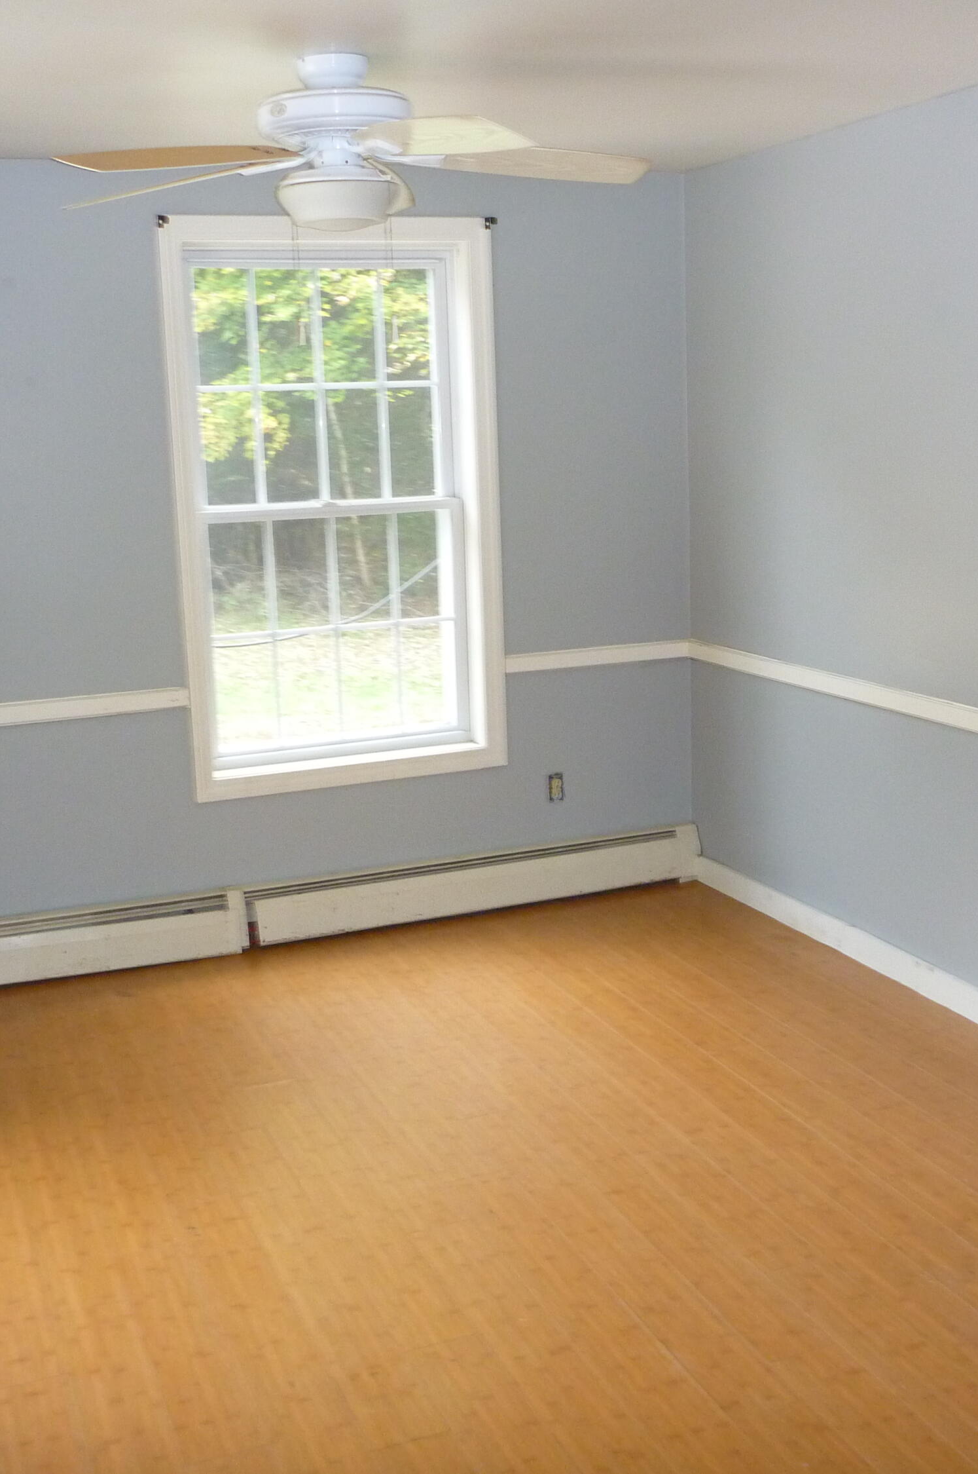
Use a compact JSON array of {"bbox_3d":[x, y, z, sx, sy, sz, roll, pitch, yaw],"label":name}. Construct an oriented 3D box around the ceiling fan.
[{"bbox_3d":[-0.312,-1.234,3.326,1.290,0.335,1.290,-6,12,-20],"label":"ceiling fan"}]

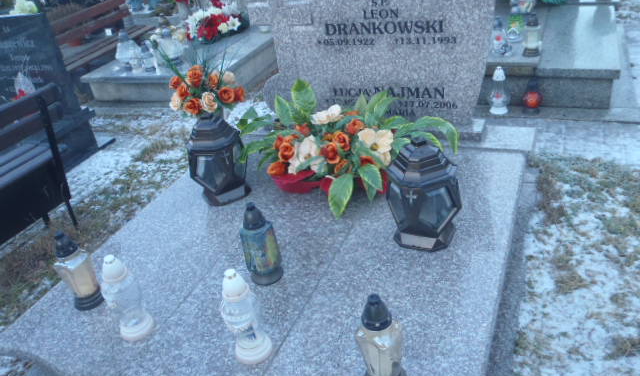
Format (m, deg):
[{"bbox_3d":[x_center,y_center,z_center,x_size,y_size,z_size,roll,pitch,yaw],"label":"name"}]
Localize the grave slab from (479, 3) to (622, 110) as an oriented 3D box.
[{"bbox_3d":[1.546,-1.039,3.883,1.120,0.265,1.637,6,33,24],"label":"grave slab"}]

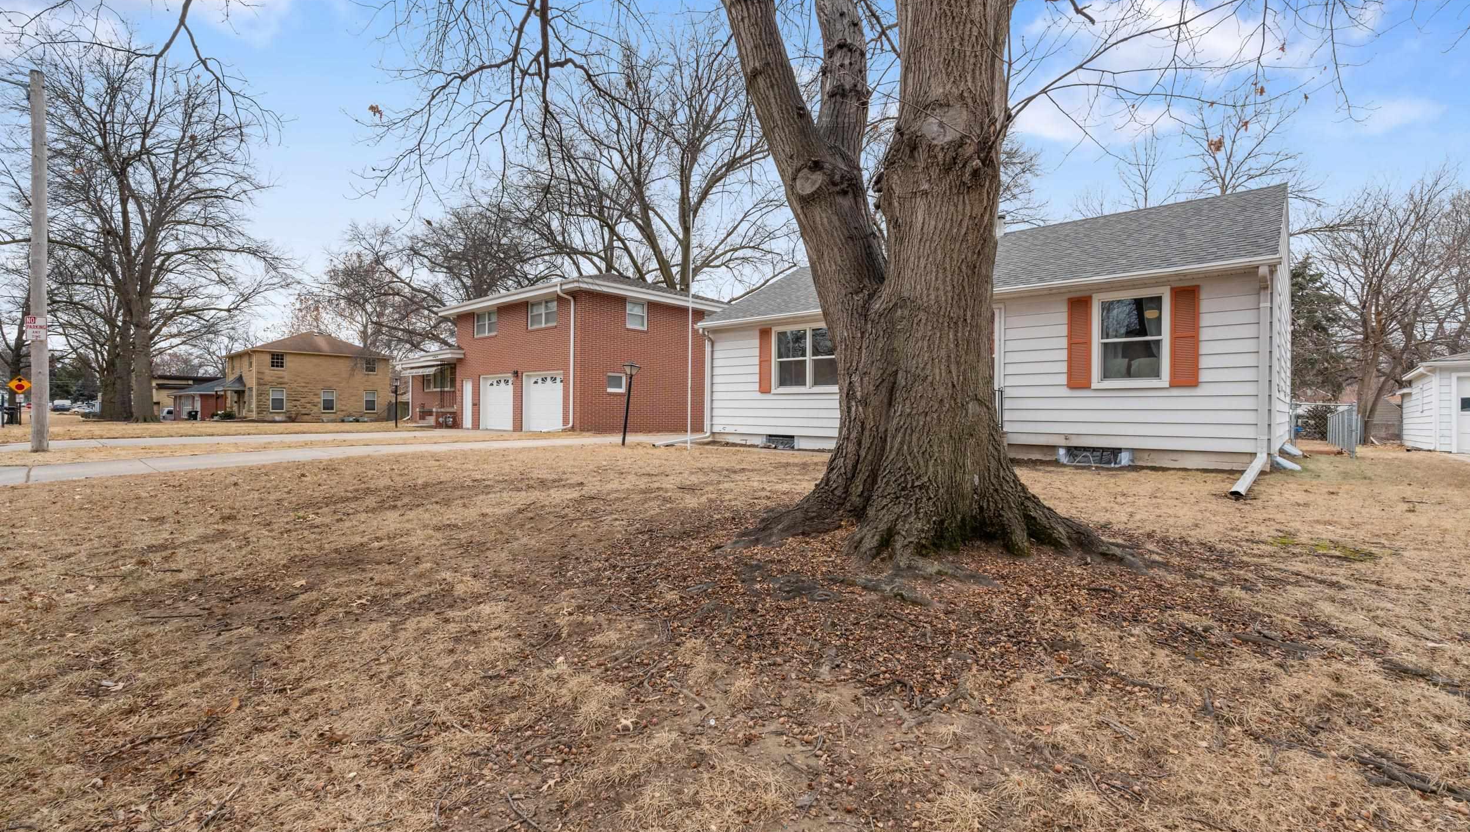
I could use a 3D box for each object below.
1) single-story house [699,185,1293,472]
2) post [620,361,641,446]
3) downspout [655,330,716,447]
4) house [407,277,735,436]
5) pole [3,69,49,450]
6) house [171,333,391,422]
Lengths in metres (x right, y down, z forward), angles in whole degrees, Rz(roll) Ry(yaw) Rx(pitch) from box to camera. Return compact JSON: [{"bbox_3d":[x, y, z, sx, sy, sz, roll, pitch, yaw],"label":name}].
[{"bbox_3d":[5.920,-1.756,15.488,11.050,5.000,8.300,1,0,42],"label":"single-story house"},{"bbox_3d":[-2.350,-0.263,14.264,0.420,1.860,0.420,6,0,42],"label":"post"},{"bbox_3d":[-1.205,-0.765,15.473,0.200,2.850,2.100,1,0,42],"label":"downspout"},{"bbox_3d":[-7.490,-2.671,28.911,14.100,6.400,8.800,1,0,42],"label":"house"},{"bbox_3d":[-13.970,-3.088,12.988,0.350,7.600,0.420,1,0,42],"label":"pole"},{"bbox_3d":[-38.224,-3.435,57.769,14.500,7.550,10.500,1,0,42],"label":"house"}]

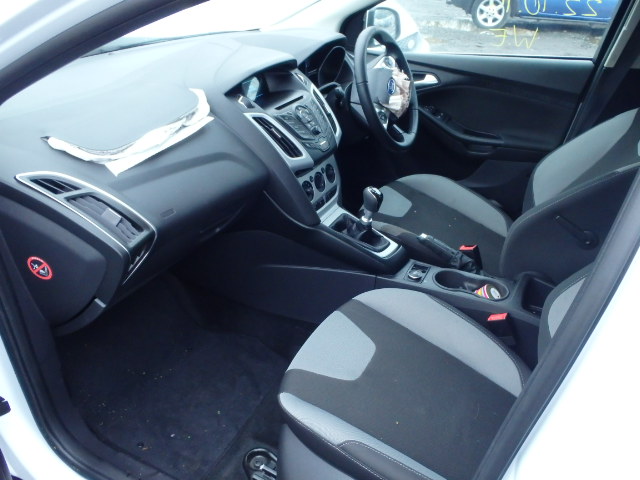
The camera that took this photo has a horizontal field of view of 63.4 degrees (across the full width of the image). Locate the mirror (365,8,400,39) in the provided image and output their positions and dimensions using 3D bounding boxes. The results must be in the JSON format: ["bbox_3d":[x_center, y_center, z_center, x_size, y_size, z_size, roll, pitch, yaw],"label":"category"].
[{"bbox_3d":[0.227,-0.836,2.001,0.090,0.140,0.205,22,36,34],"label":"mirror"}]

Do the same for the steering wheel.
[{"bbox_3d":[0.196,-0.448,1.561,0.090,0.372,0.372,-8,21,34],"label":"steering wheel"}]

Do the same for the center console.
[{"bbox_3d":[0.232,-0.050,1.264,0.890,0.595,0.350,14,32,24],"label":"center console"}]

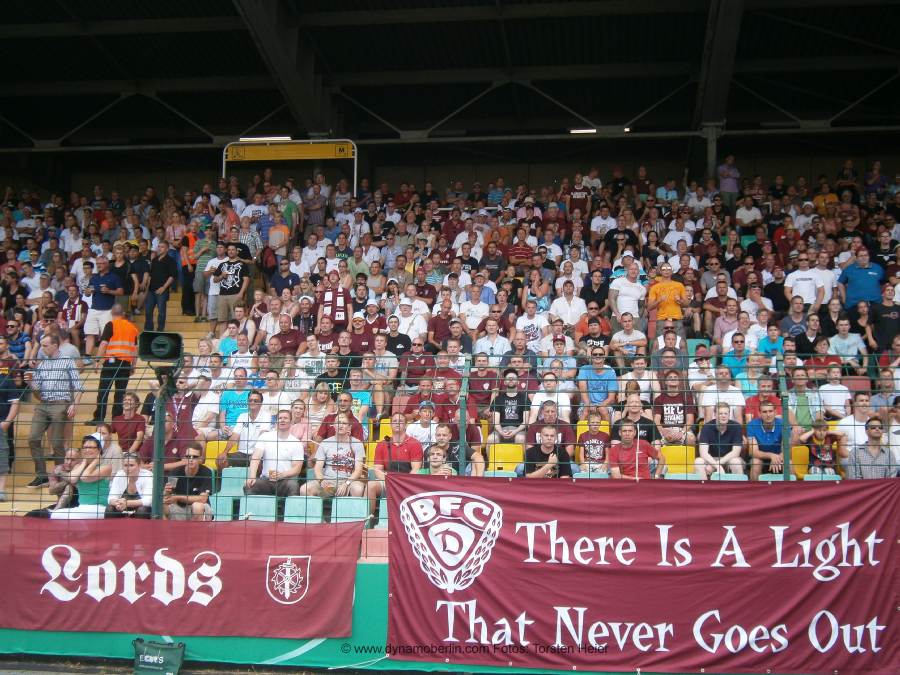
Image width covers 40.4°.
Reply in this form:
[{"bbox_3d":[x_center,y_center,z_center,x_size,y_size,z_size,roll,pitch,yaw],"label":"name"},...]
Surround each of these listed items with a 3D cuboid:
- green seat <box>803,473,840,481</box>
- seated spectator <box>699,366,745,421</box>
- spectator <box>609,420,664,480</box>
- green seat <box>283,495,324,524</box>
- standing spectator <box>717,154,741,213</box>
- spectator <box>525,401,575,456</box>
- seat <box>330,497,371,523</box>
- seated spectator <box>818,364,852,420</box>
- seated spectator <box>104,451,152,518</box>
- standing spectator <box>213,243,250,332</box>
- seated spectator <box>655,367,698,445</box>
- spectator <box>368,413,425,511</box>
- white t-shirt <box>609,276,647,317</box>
[{"bbox_3d":[3.942,1.645,12.815,0.430,0.420,0.440,0,-4,8],"label":"green seat"},{"bbox_3d":[3.250,1.011,14.575,0.560,1.360,0.750,0,-6,7],"label":"seated spectator"},{"bbox_3d":[1.942,1.538,12.908,0.570,1.320,0.800,0,-4,8],"label":"spectator"},{"bbox_3d":[-1.566,1.856,12.630,0.420,0.420,0.440,0,-7,7],"label":"green seat"},{"bbox_3d":[6.221,-3.194,27.200,0.520,1.746,0.400,0,-7,7],"label":"standing spectator"},{"bbox_3d":[1.136,1.295,13.949,0.540,1.180,0.750,0,-6,9],"label":"spectator"},{"bbox_3d":[-1.088,1.894,12.836,0.430,0.400,0.430,0,-6,9],"label":"seat"},{"bbox_3d":[4.745,0.872,15.049,0.440,1.090,0.680,-1,-6,14],"label":"seated spectator"},{"bbox_3d":[-3.381,1.795,12.850,0.520,1.200,0.800,0,-6,7],"label":"seated spectator"},{"bbox_3d":[-3.880,-0.812,21.800,0.600,1.750,0.380,0,-6,3],"label":"standing spectator"},{"bbox_3d":[2.681,1.010,14.528,0.520,1.280,0.750,0,-6,9],"label":"seated spectator"},{"bbox_3d":[-0.621,1.461,13.286,0.580,1.311,0.800,0,-7,7],"label":"spectator"},{"bbox_3d":[2.658,-0.614,18.300,0.560,0.620,0.320,1,-4,-6],"label":"white t-shirt"}]

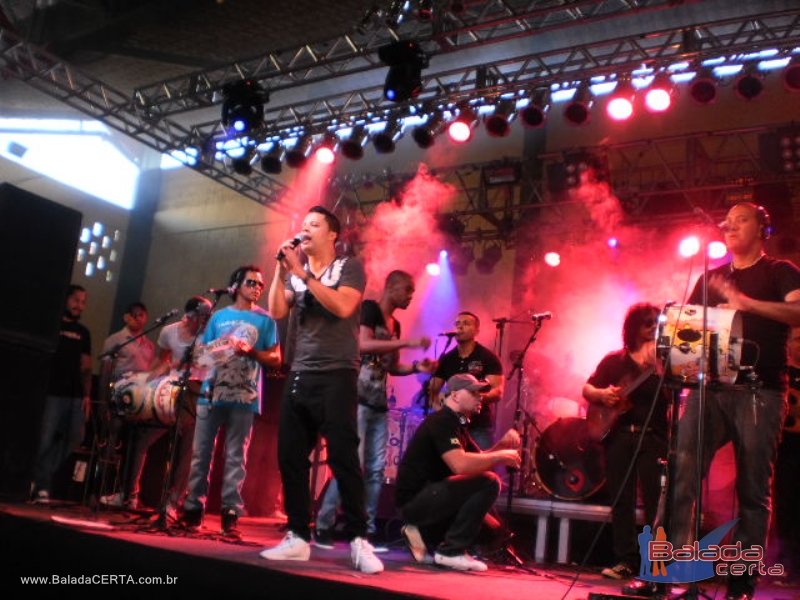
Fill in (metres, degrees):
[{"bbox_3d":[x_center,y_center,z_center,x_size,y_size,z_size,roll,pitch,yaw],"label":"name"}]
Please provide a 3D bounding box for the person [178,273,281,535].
[{"bbox_3d":[-1.101,0.670,5.600,0.560,1.720,0.450,7,-12,-4],"label":"person"}]

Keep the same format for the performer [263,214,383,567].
[{"bbox_3d":[-0.357,0.436,4.150,0.540,1.750,0.500,-1,-14,30],"label":"performer"}]

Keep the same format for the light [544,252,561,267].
[{"bbox_3d":[2.084,-0.565,11.207,0.240,0.240,0.320,0,12,25],"label":"light"}]

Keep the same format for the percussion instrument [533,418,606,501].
[{"bbox_3d":[1.232,1.103,5.724,0.550,0.560,0.420,-1,-13,27],"label":"percussion instrument"}]

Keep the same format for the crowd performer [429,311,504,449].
[{"bbox_3d":[0.489,0.942,6.178,0.550,1.700,0.420,1,-13,21],"label":"crowd performer"}]

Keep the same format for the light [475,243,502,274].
[{"bbox_3d":[1.202,-0.564,11.300,0.320,0.360,0.400,0,27,26],"label":"light"}]

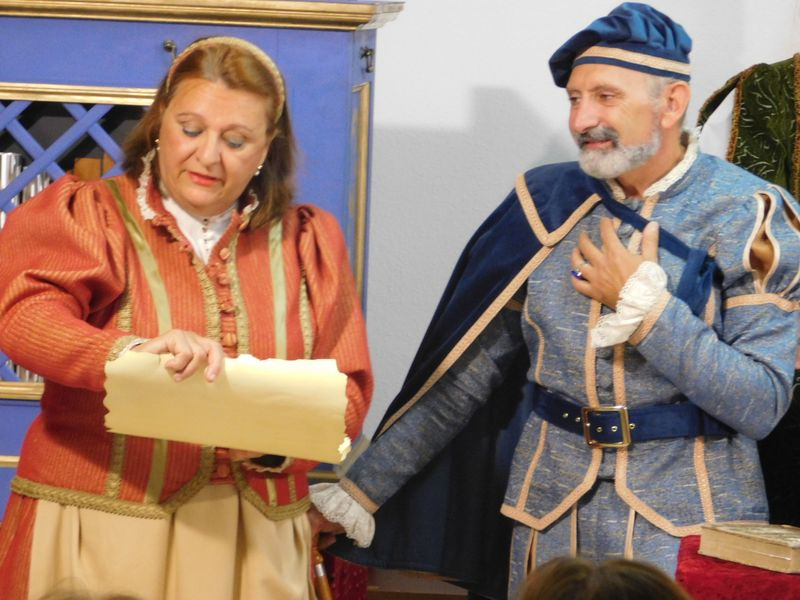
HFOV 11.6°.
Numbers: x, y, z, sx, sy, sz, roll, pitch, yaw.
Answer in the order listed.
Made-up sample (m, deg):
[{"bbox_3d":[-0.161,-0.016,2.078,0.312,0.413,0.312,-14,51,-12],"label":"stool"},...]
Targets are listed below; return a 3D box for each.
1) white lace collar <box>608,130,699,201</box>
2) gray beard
[{"bbox_3d":[0.379,-0.203,5.900,0.140,0.095,0.140,4,5,24],"label":"white lace collar"},{"bbox_3d":[0.307,-0.218,5.840,0.110,0.083,0.135,-2,6,-40],"label":"gray beard"}]

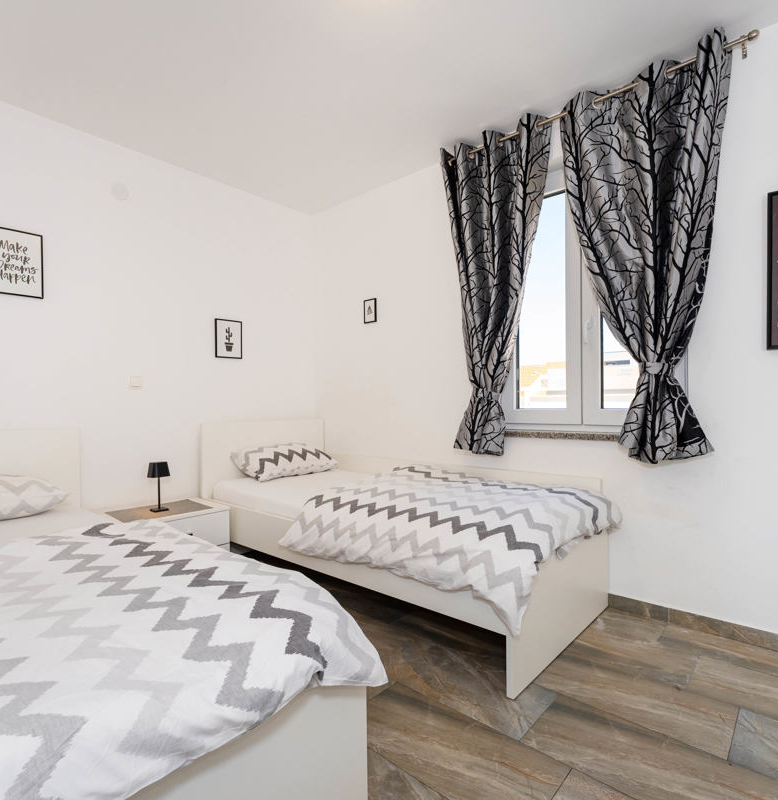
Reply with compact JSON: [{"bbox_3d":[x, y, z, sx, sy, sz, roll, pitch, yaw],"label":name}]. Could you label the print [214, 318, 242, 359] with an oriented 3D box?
[{"bbox_3d":[-1.090,-0.414,3.191,0.018,0.254,0.198,0,0,41],"label":"print"}]

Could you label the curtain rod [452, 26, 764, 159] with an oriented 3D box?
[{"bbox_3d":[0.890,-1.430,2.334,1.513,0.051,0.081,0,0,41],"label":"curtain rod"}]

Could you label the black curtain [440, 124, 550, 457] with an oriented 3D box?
[{"bbox_3d":[0.581,-0.588,2.599,0.680,1.775,0.132,0,0,41],"label":"black curtain"}]

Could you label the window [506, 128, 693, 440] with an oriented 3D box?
[{"bbox_3d":[1.010,-0.550,2.438,0.964,1.428,0.091,0,0,41],"label":"window"}]

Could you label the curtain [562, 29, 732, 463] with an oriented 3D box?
[{"bbox_3d":[1.132,-0.601,2.115,0.687,1.758,0.132,0,0,41],"label":"curtain"}]

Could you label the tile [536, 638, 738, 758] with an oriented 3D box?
[{"bbox_3d":[0.814,1.013,1.616,0.616,0.012,0.300,0,0,41],"label":"tile"}]

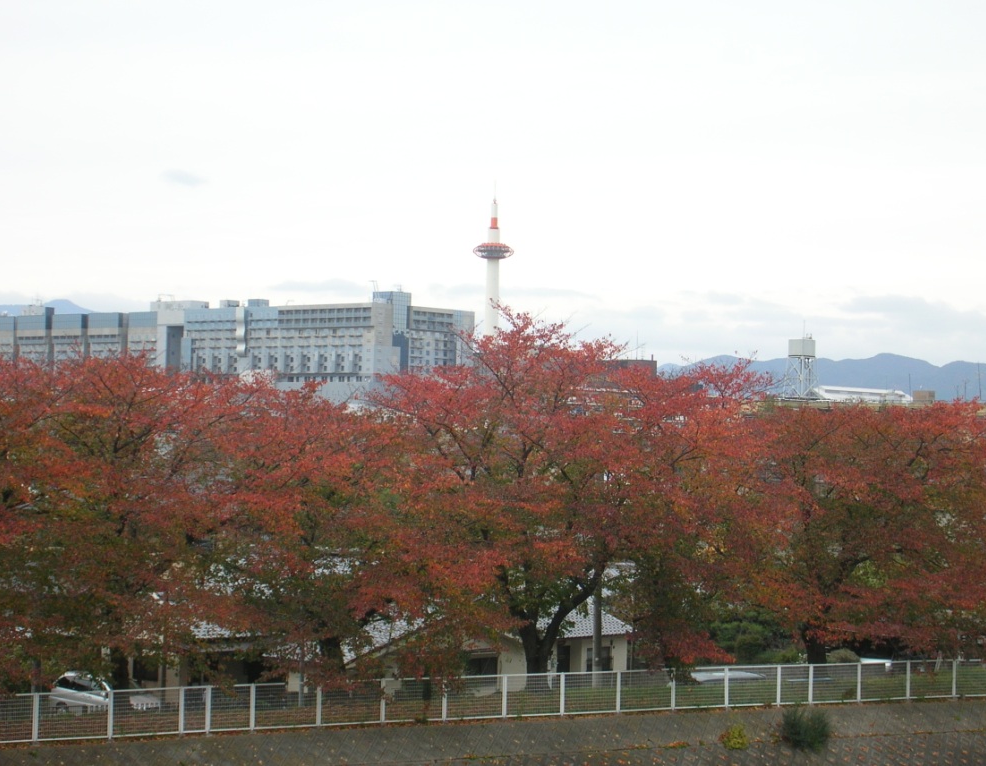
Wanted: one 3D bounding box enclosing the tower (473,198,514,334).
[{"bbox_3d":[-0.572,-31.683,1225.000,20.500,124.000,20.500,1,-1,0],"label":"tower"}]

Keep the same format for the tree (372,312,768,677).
[{"bbox_3d":[2.350,3.610,79.000,12.100,11.600,11.000,1,-1,0],"label":"tree"}]

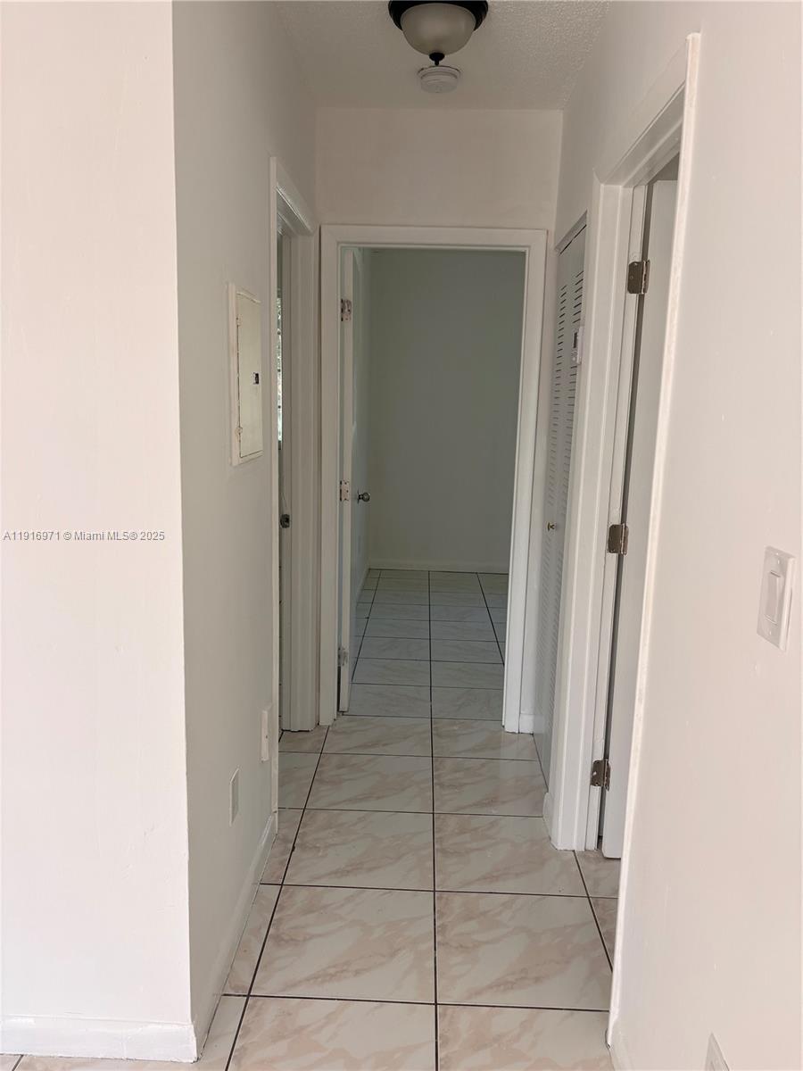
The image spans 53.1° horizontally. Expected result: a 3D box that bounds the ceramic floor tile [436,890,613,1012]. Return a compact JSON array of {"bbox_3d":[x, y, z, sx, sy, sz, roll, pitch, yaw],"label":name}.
[{"bbox_3d":[0.316,1.096,2.141,0.450,0.010,0.450,2,10,1],"label":"ceramic floor tile"}]

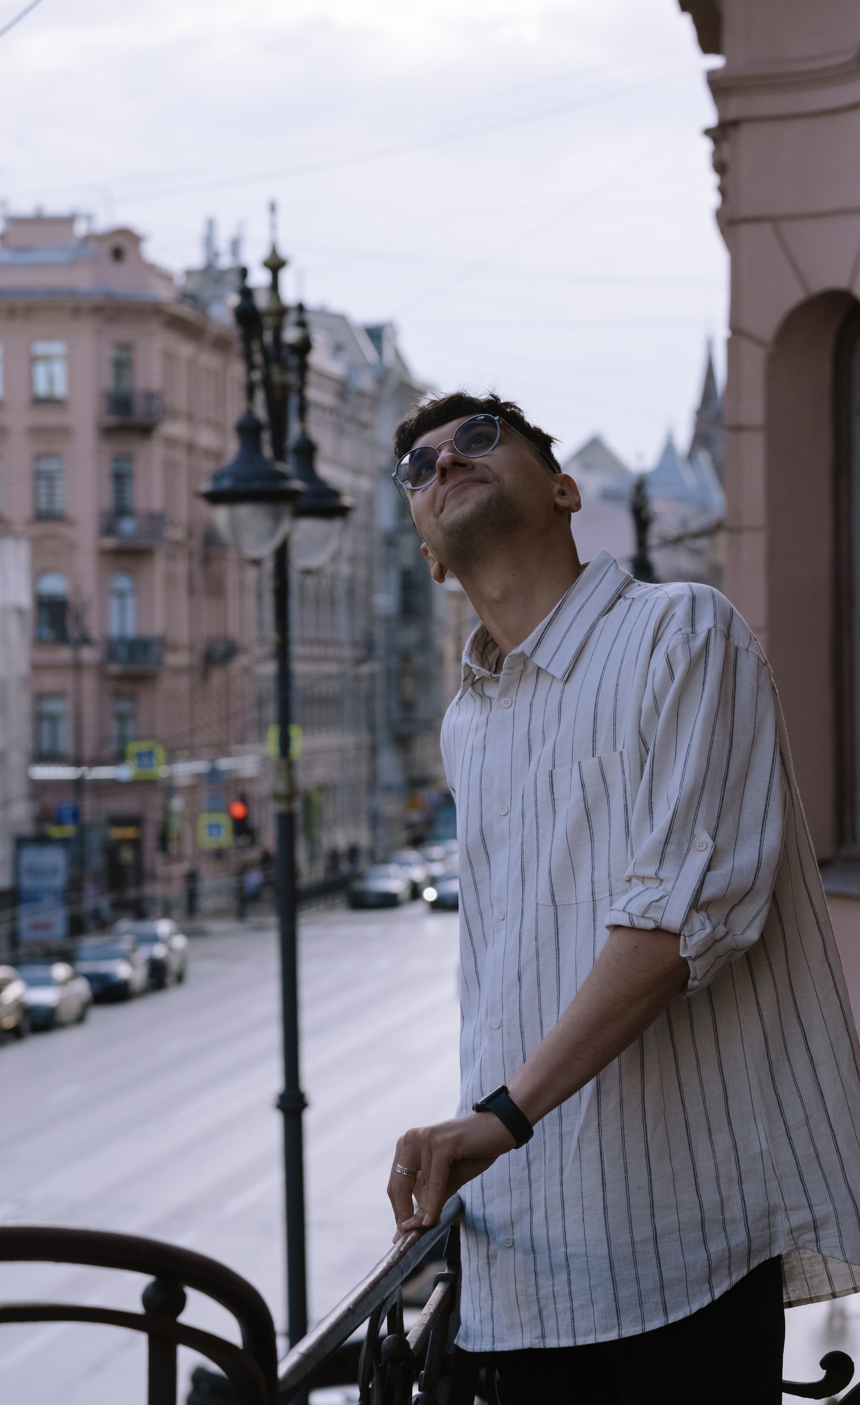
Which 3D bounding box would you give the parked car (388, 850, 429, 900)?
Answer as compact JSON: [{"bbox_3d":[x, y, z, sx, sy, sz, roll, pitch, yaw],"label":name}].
[{"bbox_3d":[-1.115,7.176,177.234,1.800,1.600,4.500,0,0,5],"label":"parked car"}]

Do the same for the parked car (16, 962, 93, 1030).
[{"bbox_3d":[-10.157,7.483,112.670,1.800,1.500,4.500,0,0,5],"label":"parked car"}]

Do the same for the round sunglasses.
[{"bbox_3d":[0.055,-0.226,4.718,0.140,0.140,0.050,-28,36,14],"label":"round sunglasses"}]

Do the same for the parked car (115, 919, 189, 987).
[{"bbox_3d":[-8.290,7.367,127.175,1.820,1.620,4.500,0,0,5],"label":"parked car"}]

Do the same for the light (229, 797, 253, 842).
[{"bbox_3d":[-6.613,4.148,153.000,0.500,1.350,0.400,0,0,12],"label":"light"}]

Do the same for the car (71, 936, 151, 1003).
[{"bbox_3d":[-8.977,7.435,122.574,1.800,1.520,4.500,0,0,5],"label":"car"}]

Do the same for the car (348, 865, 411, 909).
[{"bbox_3d":[-1.880,7.261,172.466,1.800,1.470,4.500,0,0,5],"label":"car"}]

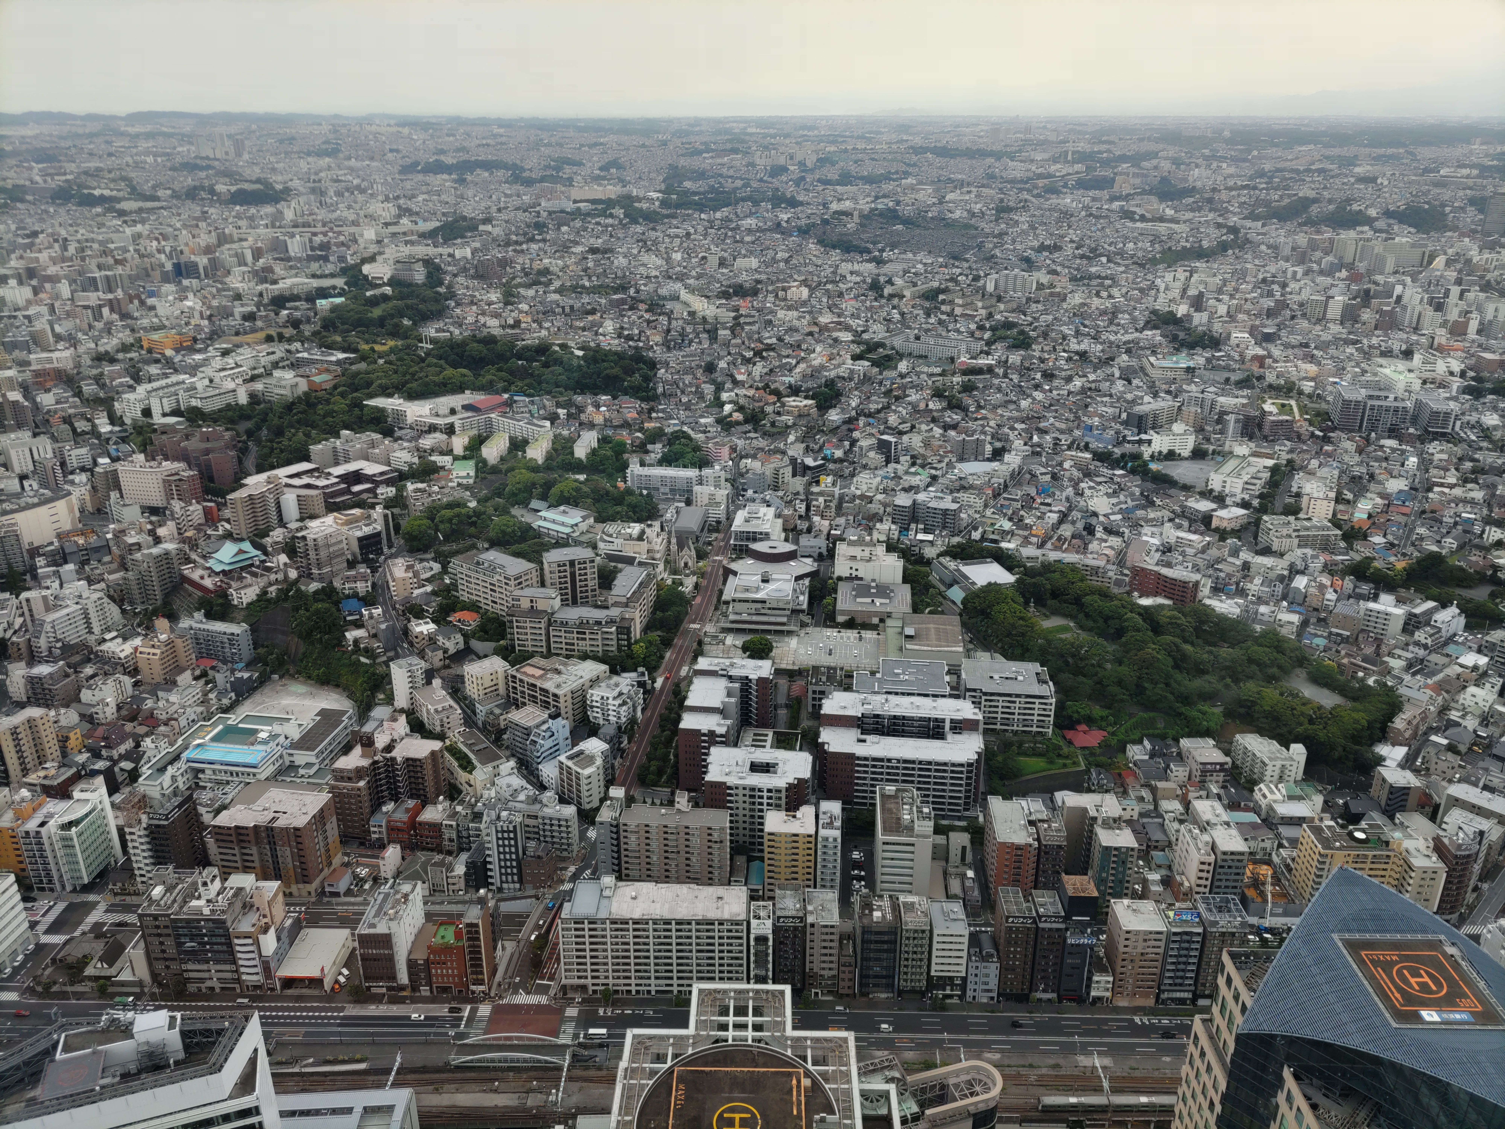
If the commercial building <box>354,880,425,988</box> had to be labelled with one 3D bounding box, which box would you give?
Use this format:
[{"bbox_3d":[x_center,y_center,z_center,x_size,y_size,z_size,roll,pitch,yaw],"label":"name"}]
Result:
[{"bbox_3d":[-121.510,125.520,382.520,14.600,30.800,21.500,0,22,0],"label":"commercial building"}]

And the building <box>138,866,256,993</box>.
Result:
[{"bbox_3d":[-184.400,122.970,382.570,29.300,35.500,22.500,0,22,1],"label":"building"}]

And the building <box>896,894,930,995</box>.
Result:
[{"bbox_3d":[53.570,127.260,377.010,8.900,28.500,16.200,1,22,2],"label":"building"}]

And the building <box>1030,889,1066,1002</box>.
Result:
[{"bbox_3d":[96.110,126.420,373.670,8.100,35.700,12.600,0,22,1],"label":"building"}]

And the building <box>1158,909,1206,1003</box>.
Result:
[{"bbox_3d":[139.360,128.250,372.730,10.500,33.000,12.500,1,22,1],"label":"building"}]

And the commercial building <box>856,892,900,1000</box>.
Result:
[{"bbox_3d":[41.640,126.730,376.310,13.200,30.000,15.700,1,22,2],"label":"commercial building"}]

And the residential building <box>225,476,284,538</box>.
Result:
[{"bbox_3d":[-315.470,-36.320,721.700,15.500,31.000,35.000,7,23,17],"label":"residential building"}]

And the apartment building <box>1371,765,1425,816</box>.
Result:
[{"bbox_3d":[266.450,96.720,469.080,11.900,20.000,12.500,2,22,6],"label":"apartment building"}]

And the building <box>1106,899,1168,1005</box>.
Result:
[{"bbox_3d":[124.070,126.950,369.210,13.600,31.000,14.300,0,22,0],"label":"building"}]

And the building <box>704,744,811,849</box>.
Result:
[{"bbox_3d":[3.030,93.460,445.880,40.580,31.930,24.470,2,22,4],"label":"building"}]

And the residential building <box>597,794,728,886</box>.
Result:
[{"bbox_3d":[-32.270,104.660,425.310,47.620,33.500,13.500,1,22,3],"label":"residential building"}]

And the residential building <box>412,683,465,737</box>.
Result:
[{"bbox_3d":[-145.000,67.140,523.740,11.200,13.500,28.000,-16,27,-35],"label":"residential building"}]

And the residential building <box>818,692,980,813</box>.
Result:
[{"bbox_3d":[62.510,80.000,475.920,65.670,32.500,38.500,2,22,6],"label":"residential building"}]

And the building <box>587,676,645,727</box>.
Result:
[{"bbox_3d":[-61.370,62.350,516.540,18.500,15.800,20.500,9,24,20],"label":"building"}]

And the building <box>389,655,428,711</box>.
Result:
[{"bbox_3d":[-158.980,56.120,525.690,10.200,23.700,11.300,20,29,41],"label":"building"}]

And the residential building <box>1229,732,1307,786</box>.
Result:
[{"bbox_3d":[224.590,84.340,489.930,19.000,14.000,25.000,-4,22,-9],"label":"residential building"}]

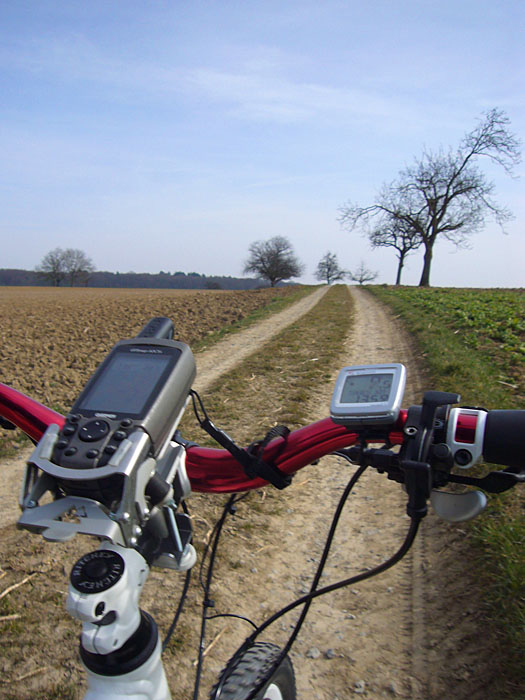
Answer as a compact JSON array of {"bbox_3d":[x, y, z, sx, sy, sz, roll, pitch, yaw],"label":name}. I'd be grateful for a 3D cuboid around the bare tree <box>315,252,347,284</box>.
[{"bbox_3d":[11.130,-13.161,92.000,5.400,5.500,5.400,0,7,0],"label":"bare tree"}]

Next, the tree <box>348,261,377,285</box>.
[{"bbox_3d":[17.303,-13.106,97.000,5.100,4.500,5.000,0,7,0],"label":"tree"}]

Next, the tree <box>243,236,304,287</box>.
[{"bbox_3d":[1.418,-11.346,73.000,7.800,6.600,7.600,0,7,0],"label":"tree"}]

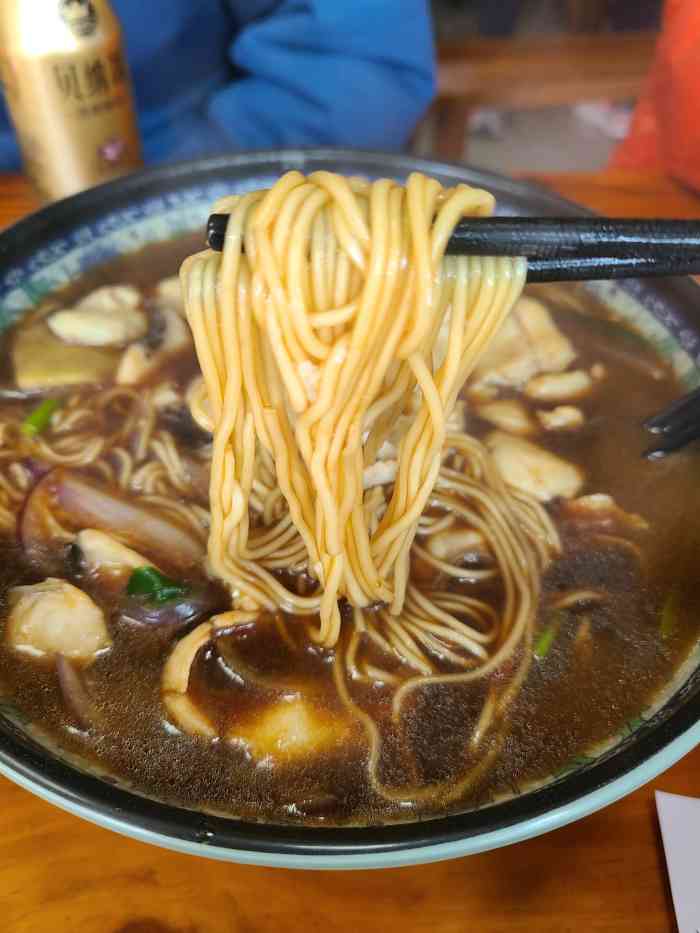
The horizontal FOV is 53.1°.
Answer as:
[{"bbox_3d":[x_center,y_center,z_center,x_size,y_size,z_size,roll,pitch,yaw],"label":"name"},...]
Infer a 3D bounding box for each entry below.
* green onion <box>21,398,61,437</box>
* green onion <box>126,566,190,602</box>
[{"bbox_3d":[-0.093,-0.015,0.211,0.005,0.004,0.014,16,50,11],"label":"green onion"},{"bbox_3d":[-0.047,0.029,0.172,0.014,0.005,0.007,10,49,6],"label":"green onion"}]

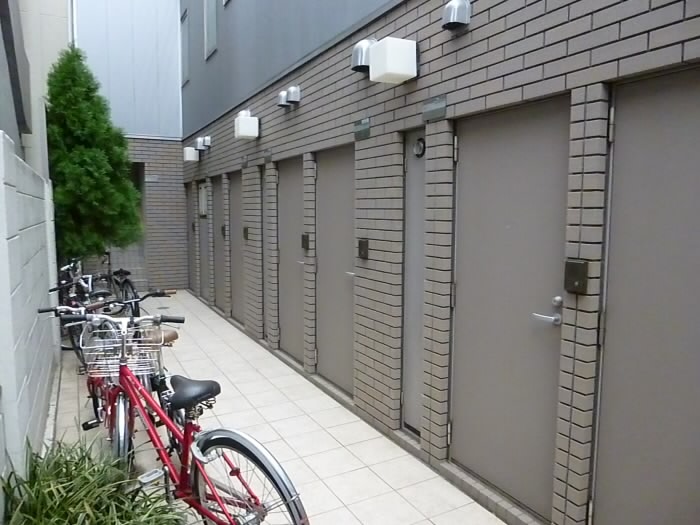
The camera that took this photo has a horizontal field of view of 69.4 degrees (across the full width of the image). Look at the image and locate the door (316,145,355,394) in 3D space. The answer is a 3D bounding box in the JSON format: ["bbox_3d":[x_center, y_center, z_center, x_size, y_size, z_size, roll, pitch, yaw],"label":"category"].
[{"bbox_3d":[-0.070,0.069,4.188,0.055,1.970,0.805,-3,6,-29],"label":"door"}]

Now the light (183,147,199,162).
[{"bbox_3d":[-2.493,-1.710,8.004,0.215,0.200,0.200,-3,7,-29],"label":"light"}]

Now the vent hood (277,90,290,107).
[{"bbox_3d":[-0.613,-1.522,4.701,0.120,0.143,0.132,-3,6,-29],"label":"vent hood"}]

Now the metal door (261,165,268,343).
[{"bbox_3d":[-0.900,-0.111,5.643,0.070,1.920,0.320,-3,7,-29],"label":"metal door"}]

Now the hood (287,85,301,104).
[{"bbox_3d":[-0.511,-1.502,4.517,0.120,0.145,0.132,-3,6,-29],"label":"hood"}]

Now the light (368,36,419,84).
[{"bbox_3d":[0.273,-1.186,2.992,0.238,0.199,0.185,-3,6,-29],"label":"light"}]

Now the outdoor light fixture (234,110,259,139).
[{"bbox_3d":[-1.106,-1.447,5.478,0.243,0.203,0.185,-3,6,-29],"label":"outdoor light fixture"}]

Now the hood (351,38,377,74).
[{"bbox_3d":[0.087,-1.410,3.407,0.145,0.190,0.175,-3,7,-29],"label":"hood"}]

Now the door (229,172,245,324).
[{"bbox_3d":[-1.409,-0.181,6.606,0.055,1.960,0.815,-3,6,-29],"label":"door"}]

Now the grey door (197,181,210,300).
[{"bbox_3d":[-2.284,-0.374,8.138,0.070,1.885,0.770,-3,7,-29],"label":"grey door"}]

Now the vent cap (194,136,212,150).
[{"bbox_3d":[-2.254,-1.800,7.633,0.145,0.190,0.180,-3,7,-29],"label":"vent cap"}]

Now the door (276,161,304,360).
[{"bbox_3d":[-0.530,-0.017,5.018,0.055,1.970,0.810,-3,6,-29],"label":"door"}]

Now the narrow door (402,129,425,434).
[{"bbox_3d":[0.449,0.162,3.270,0.050,1.968,0.287,-3,7,-28],"label":"narrow door"}]

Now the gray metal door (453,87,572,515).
[{"bbox_3d":[0.803,0.208,2.572,0.070,1.947,0.763,-3,7,-29],"label":"gray metal door"}]

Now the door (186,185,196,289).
[{"bbox_3d":[-2.734,-0.417,9.002,0.055,1.945,0.800,-3,6,-29],"label":"door"}]

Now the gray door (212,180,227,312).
[{"bbox_3d":[-1.839,-0.290,7.337,0.070,1.905,0.760,-3,7,-29],"label":"gray door"}]

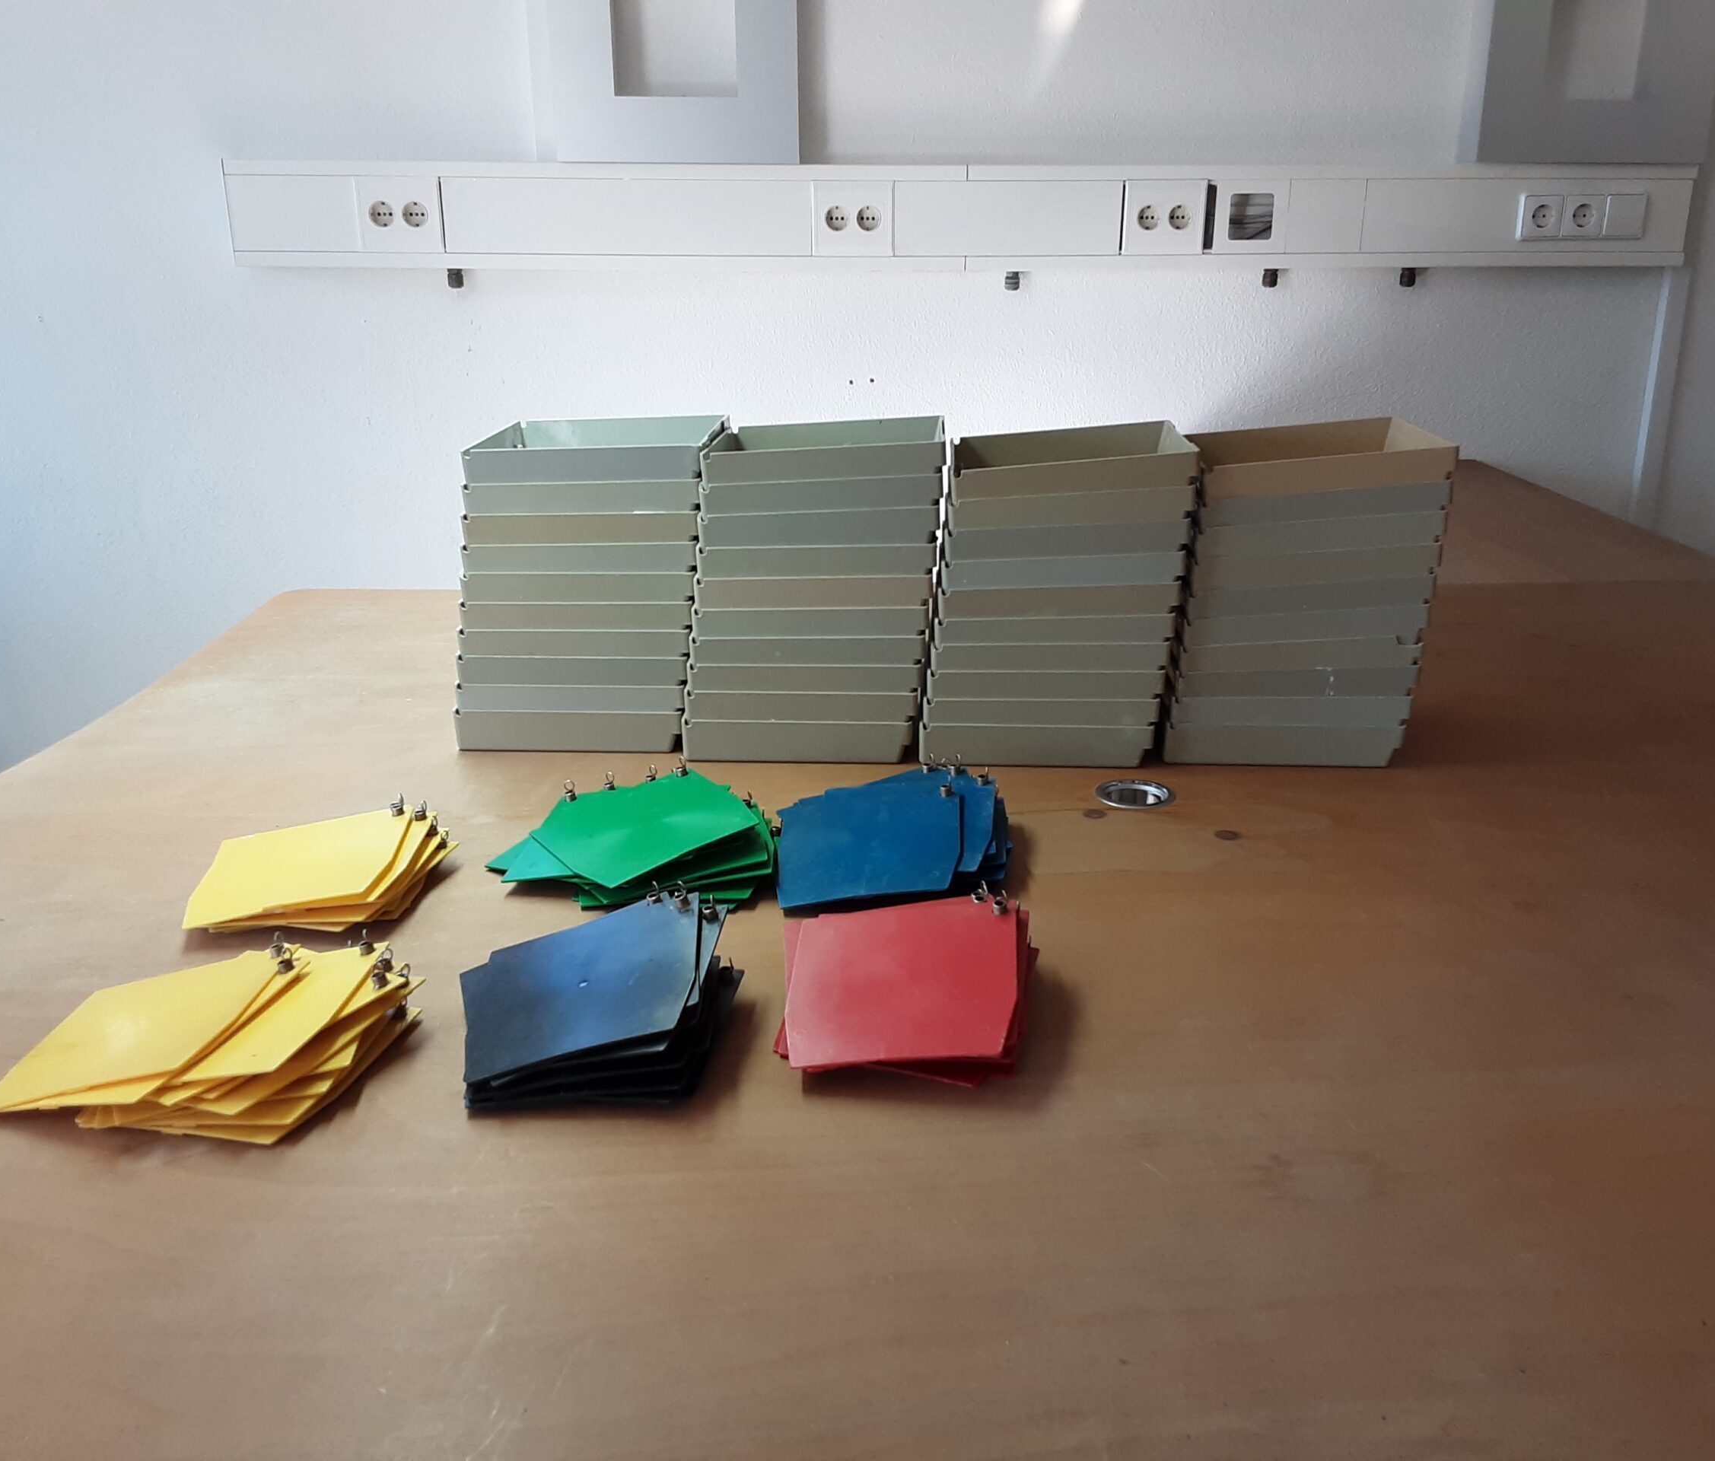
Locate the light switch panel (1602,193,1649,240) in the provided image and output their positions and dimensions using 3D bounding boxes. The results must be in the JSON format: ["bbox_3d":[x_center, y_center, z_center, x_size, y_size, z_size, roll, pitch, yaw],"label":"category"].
[{"bbox_3d":[1.325,-0.886,2.717,0.072,0.078,0.013,-1,16,-3],"label":"light switch panel"}]

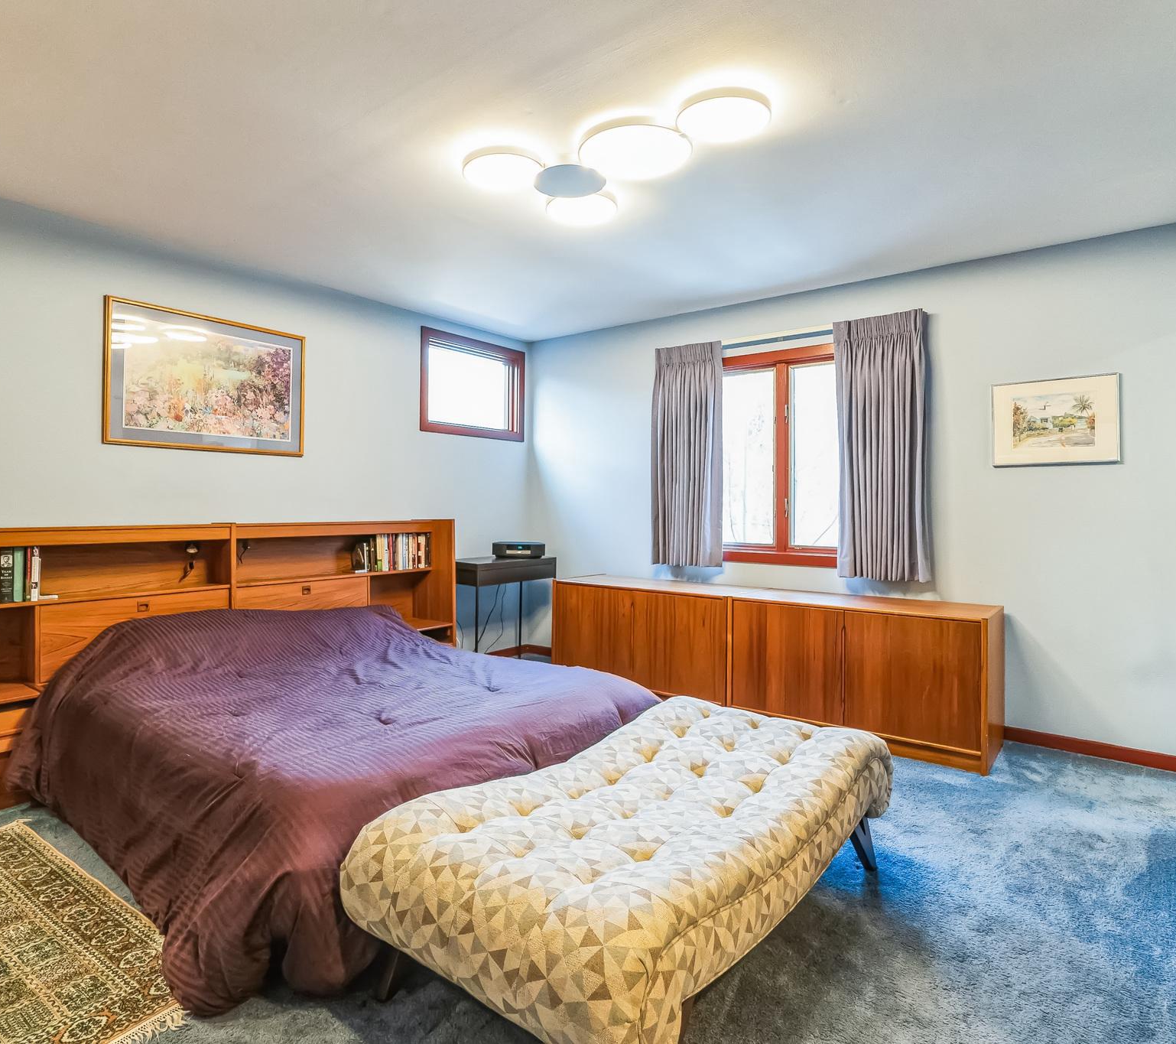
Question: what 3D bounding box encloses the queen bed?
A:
[{"bbox_3d":[-0.956,0.800,2.671,1.897,0.610,1.621,1,1,39],"label":"queen bed"}]

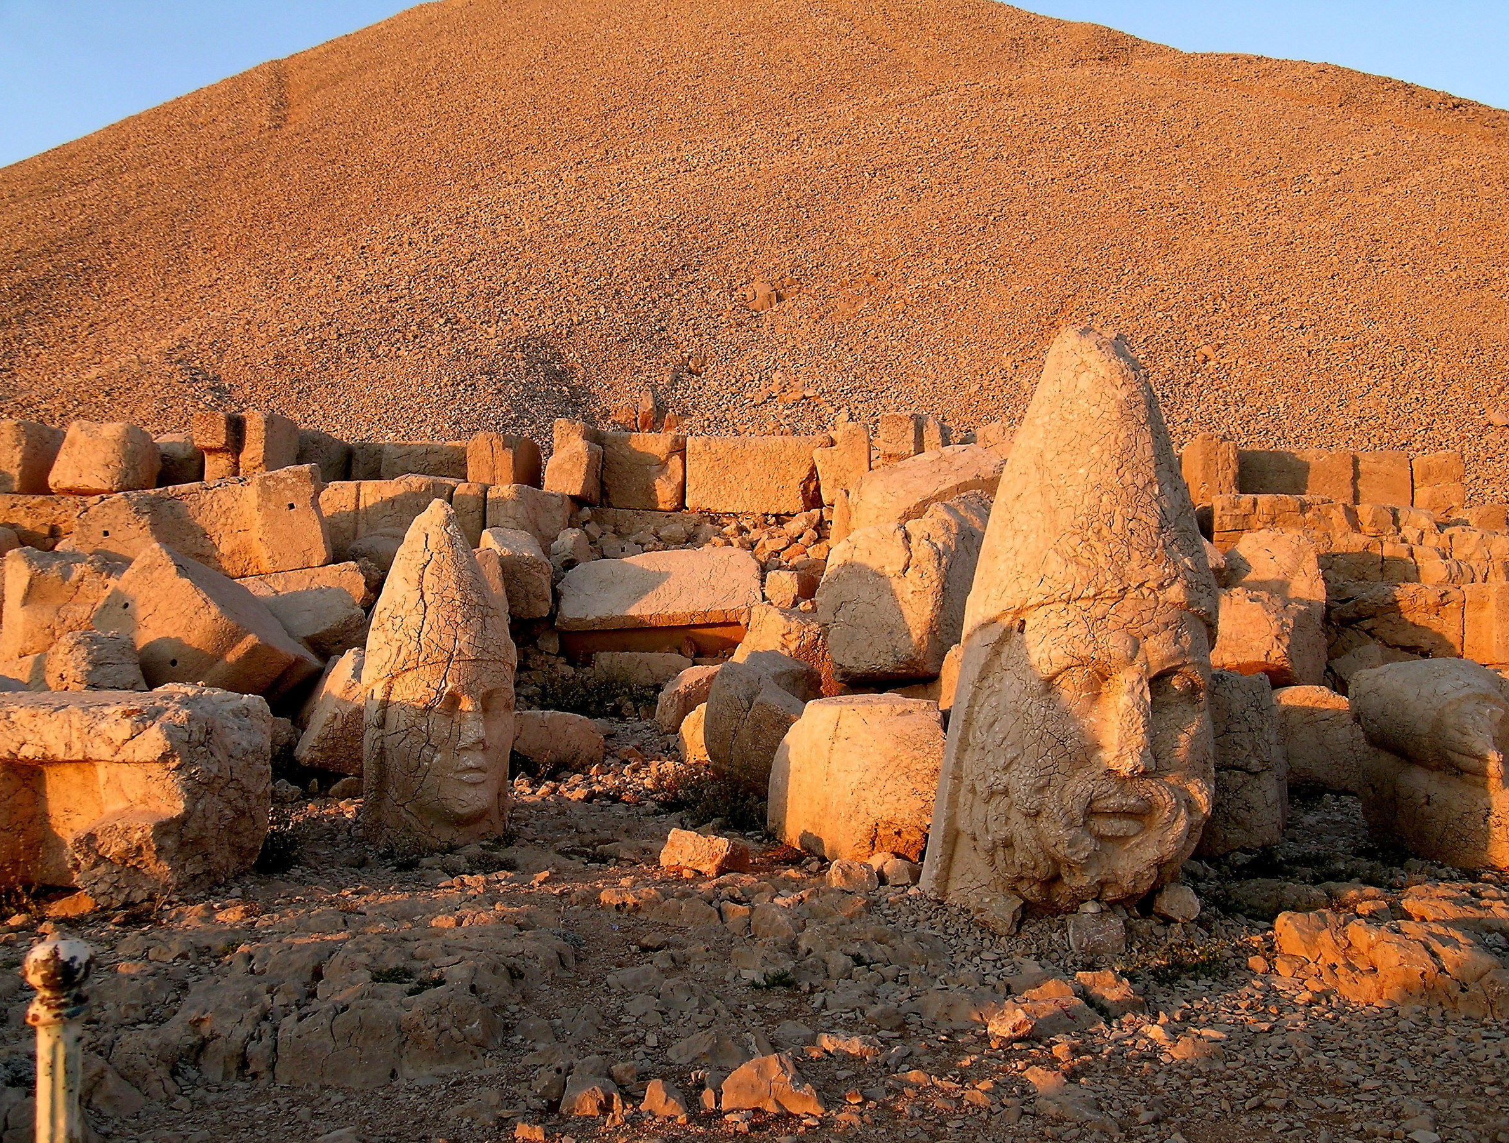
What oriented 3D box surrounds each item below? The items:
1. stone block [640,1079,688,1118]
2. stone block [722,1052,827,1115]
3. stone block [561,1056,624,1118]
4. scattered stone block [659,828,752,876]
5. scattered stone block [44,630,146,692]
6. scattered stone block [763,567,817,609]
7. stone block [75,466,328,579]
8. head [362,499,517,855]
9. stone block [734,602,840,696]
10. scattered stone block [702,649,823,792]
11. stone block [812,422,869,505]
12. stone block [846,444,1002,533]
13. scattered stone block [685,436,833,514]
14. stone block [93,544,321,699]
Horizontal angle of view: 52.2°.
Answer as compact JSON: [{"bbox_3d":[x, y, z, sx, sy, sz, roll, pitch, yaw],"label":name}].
[{"bbox_3d":[-0.272,1.595,4.660,0.140,0.120,0.120,0,-1,0],"label":"stone block"},{"bbox_3d":[0.053,1.570,4.720,0.310,0.185,0.220,0,-1,0],"label":"stone block"},{"bbox_3d":[-0.506,1.608,4.800,0.175,0.140,0.150,0,-1,10],"label":"stone block"},{"bbox_3d":[-0.266,1.507,8.300,0.450,0.250,0.300,0,-1,-15],"label":"scattered stone block"},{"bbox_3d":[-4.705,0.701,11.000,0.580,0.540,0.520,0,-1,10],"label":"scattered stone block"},{"bbox_3d":[0.324,0.139,13.300,0.340,0.310,0.380,0,-1,30],"label":"scattered stone block"},{"bbox_3d":[-4.899,-0.441,13.800,2.100,0.780,0.800,-9,0,-12],"label":"stone block"},{"bbox_3d":[-1.985,0.667,9.750,0.800,2.200,0.840,1,-1,-38],"label":"head"},{"bbox_3d":[0.262,0.652,12.600,0.780,0.750,0.700,0,-2,15],"label":"stone block"},{"bbox_3d":[0.109,1.060,11.200,0.850,0.930,0.800,0,-2,10],"label":"scattered stone block"},{"bbox_3d":[0.835,-1.042,14.900,0.540,0.800,0.450,0,-1,0],"label":"stone block"},{"bbox_3d":[1.735,-0.797,16.000,1.600,0.950,0.850,-12,-3,5],"label":"stone block"},{"bbox_3d":[0.018,-0.939,15.100,1.380,0.770,0.550,0,-1,0],"label":"scattered stone block"},{"bbox_3d":[-4.464,0.453,12.600,1.450,0.900,0.750,39,3,1],"label":"stone block"}]

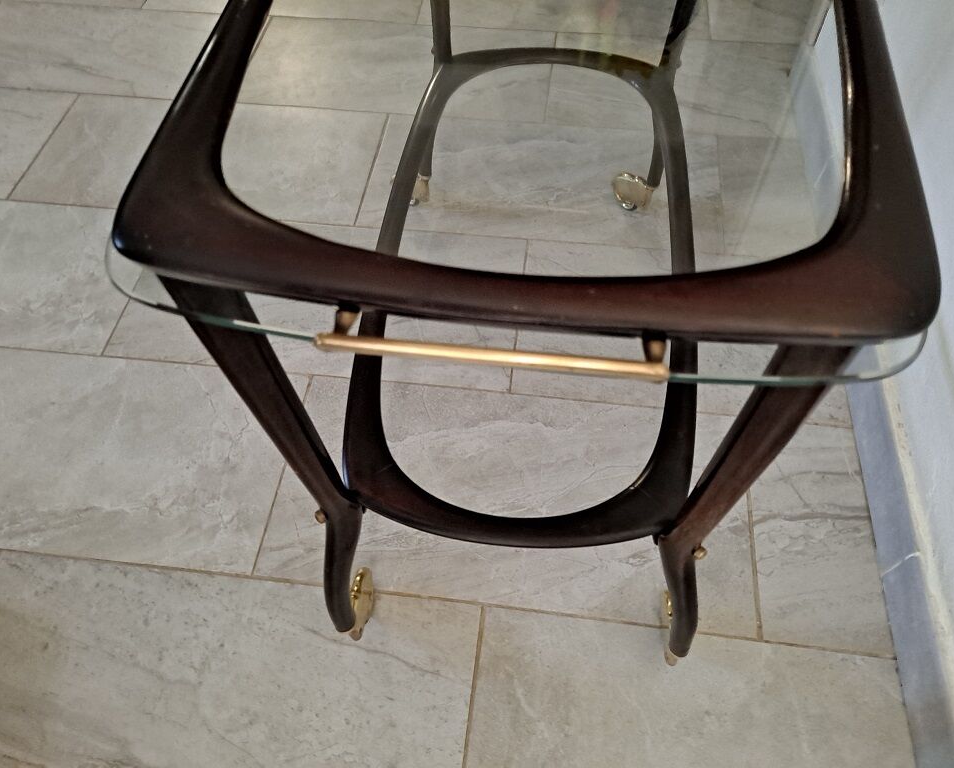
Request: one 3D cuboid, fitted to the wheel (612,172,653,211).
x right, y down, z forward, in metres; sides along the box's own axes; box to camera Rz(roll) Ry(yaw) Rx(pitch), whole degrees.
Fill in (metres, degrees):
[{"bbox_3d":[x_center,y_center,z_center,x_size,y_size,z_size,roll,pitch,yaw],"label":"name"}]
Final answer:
[{"bbox_3d":[0.268,-0.325,1.263,0.072,0.062,0.034,0,57,2],"label":"wheel"}]

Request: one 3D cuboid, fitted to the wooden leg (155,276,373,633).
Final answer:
[{"bbox_3d":[-0.141,0.111,0.637,0.084,0.650,0.105,5,57,5],"label":"wooden leg"}]

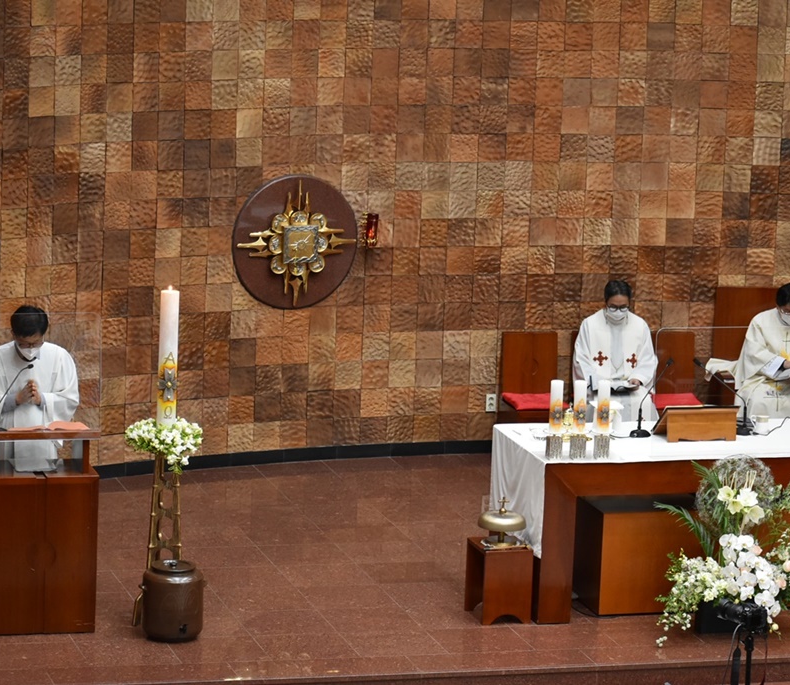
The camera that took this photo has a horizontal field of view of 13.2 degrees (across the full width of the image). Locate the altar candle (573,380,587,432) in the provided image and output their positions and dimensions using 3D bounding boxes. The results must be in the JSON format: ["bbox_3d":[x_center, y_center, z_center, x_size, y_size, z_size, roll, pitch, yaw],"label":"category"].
[{"bbox_3d":[1.058,0.365,19.479,0.071,0.285,0.071,2,11,0],"label":"altar candle"}]

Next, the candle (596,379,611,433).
[{"bbox_3d":[1.222,0.375,19.930,0.074,0.306,0.074,-1,12,-16],"label":"candle"}]

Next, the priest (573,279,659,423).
[{"bbox_3d":[1.522,0.233,23.455,0.600,1.320,0.760,0,11,-13],"label":"priest"}]

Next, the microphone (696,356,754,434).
[{"bbox_3d":[1.981,0.316,20.442,0.380,0.410,0.130,6,11,18],"label":"microphone"}]

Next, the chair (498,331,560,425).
[{"bbox_3d":[0.983,0.412,23.817,0.414,0.920,0.525,0,11,-14],"label":"chair"}]

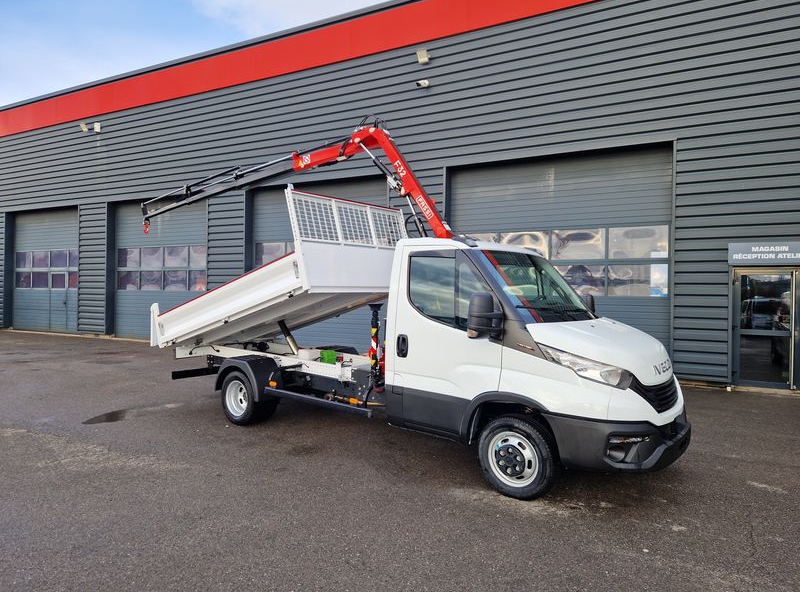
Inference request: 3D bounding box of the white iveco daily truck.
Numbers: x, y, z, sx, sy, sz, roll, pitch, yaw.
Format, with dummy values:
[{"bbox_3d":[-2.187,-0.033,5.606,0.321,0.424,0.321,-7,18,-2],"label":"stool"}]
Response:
[{"bbox_3d":[-0.739,-0.286,6.851,7.960,3.840,2.300,1,0,38],"label":"white iveco daily truck"}]

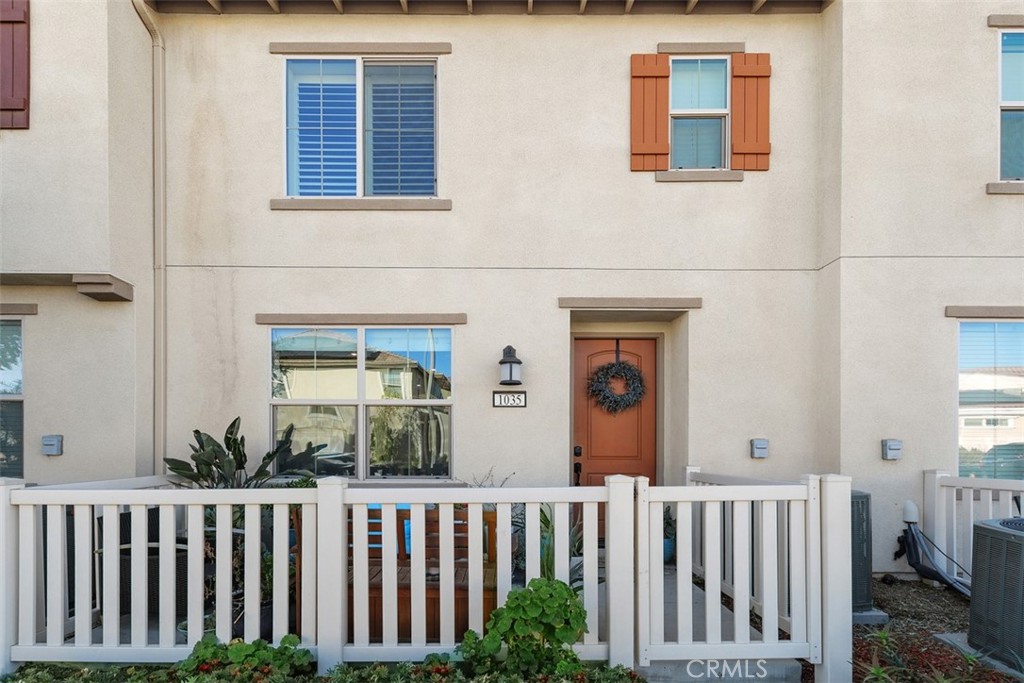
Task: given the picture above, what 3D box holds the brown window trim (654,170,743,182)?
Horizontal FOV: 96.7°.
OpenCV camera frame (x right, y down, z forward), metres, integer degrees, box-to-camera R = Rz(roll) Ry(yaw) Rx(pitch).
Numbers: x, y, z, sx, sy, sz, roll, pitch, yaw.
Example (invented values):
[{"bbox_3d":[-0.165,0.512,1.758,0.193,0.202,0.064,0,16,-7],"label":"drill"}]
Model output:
[{"bbox_3d":[1.832,-1.612,4.440,0.859,0.107,0.070,0,0,0],"label":"brown window trim"}]

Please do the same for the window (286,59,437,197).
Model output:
[{"bbox_3d":[-1.491,-2.116,4.500,1.508,1.384,0.100,0,0,0],"label":"window"}]

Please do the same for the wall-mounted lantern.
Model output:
[{"bbox_3d":[-0.011,0.230,4.360,0.223,0.383,0.220,0,0,0],"label":"wall-mounted lantern"}]

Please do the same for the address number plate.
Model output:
[{"bbox_3d":[-0.021,0.568,4.460,0.331,0.163,0.030,0,0,0],"label":"address number plate"}]

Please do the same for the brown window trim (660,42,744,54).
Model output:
[{"bbox_3d":[1.850,-2.860,4.440,0.852,0.107,0.070,0,0,0],"label":"brown window trim"}]

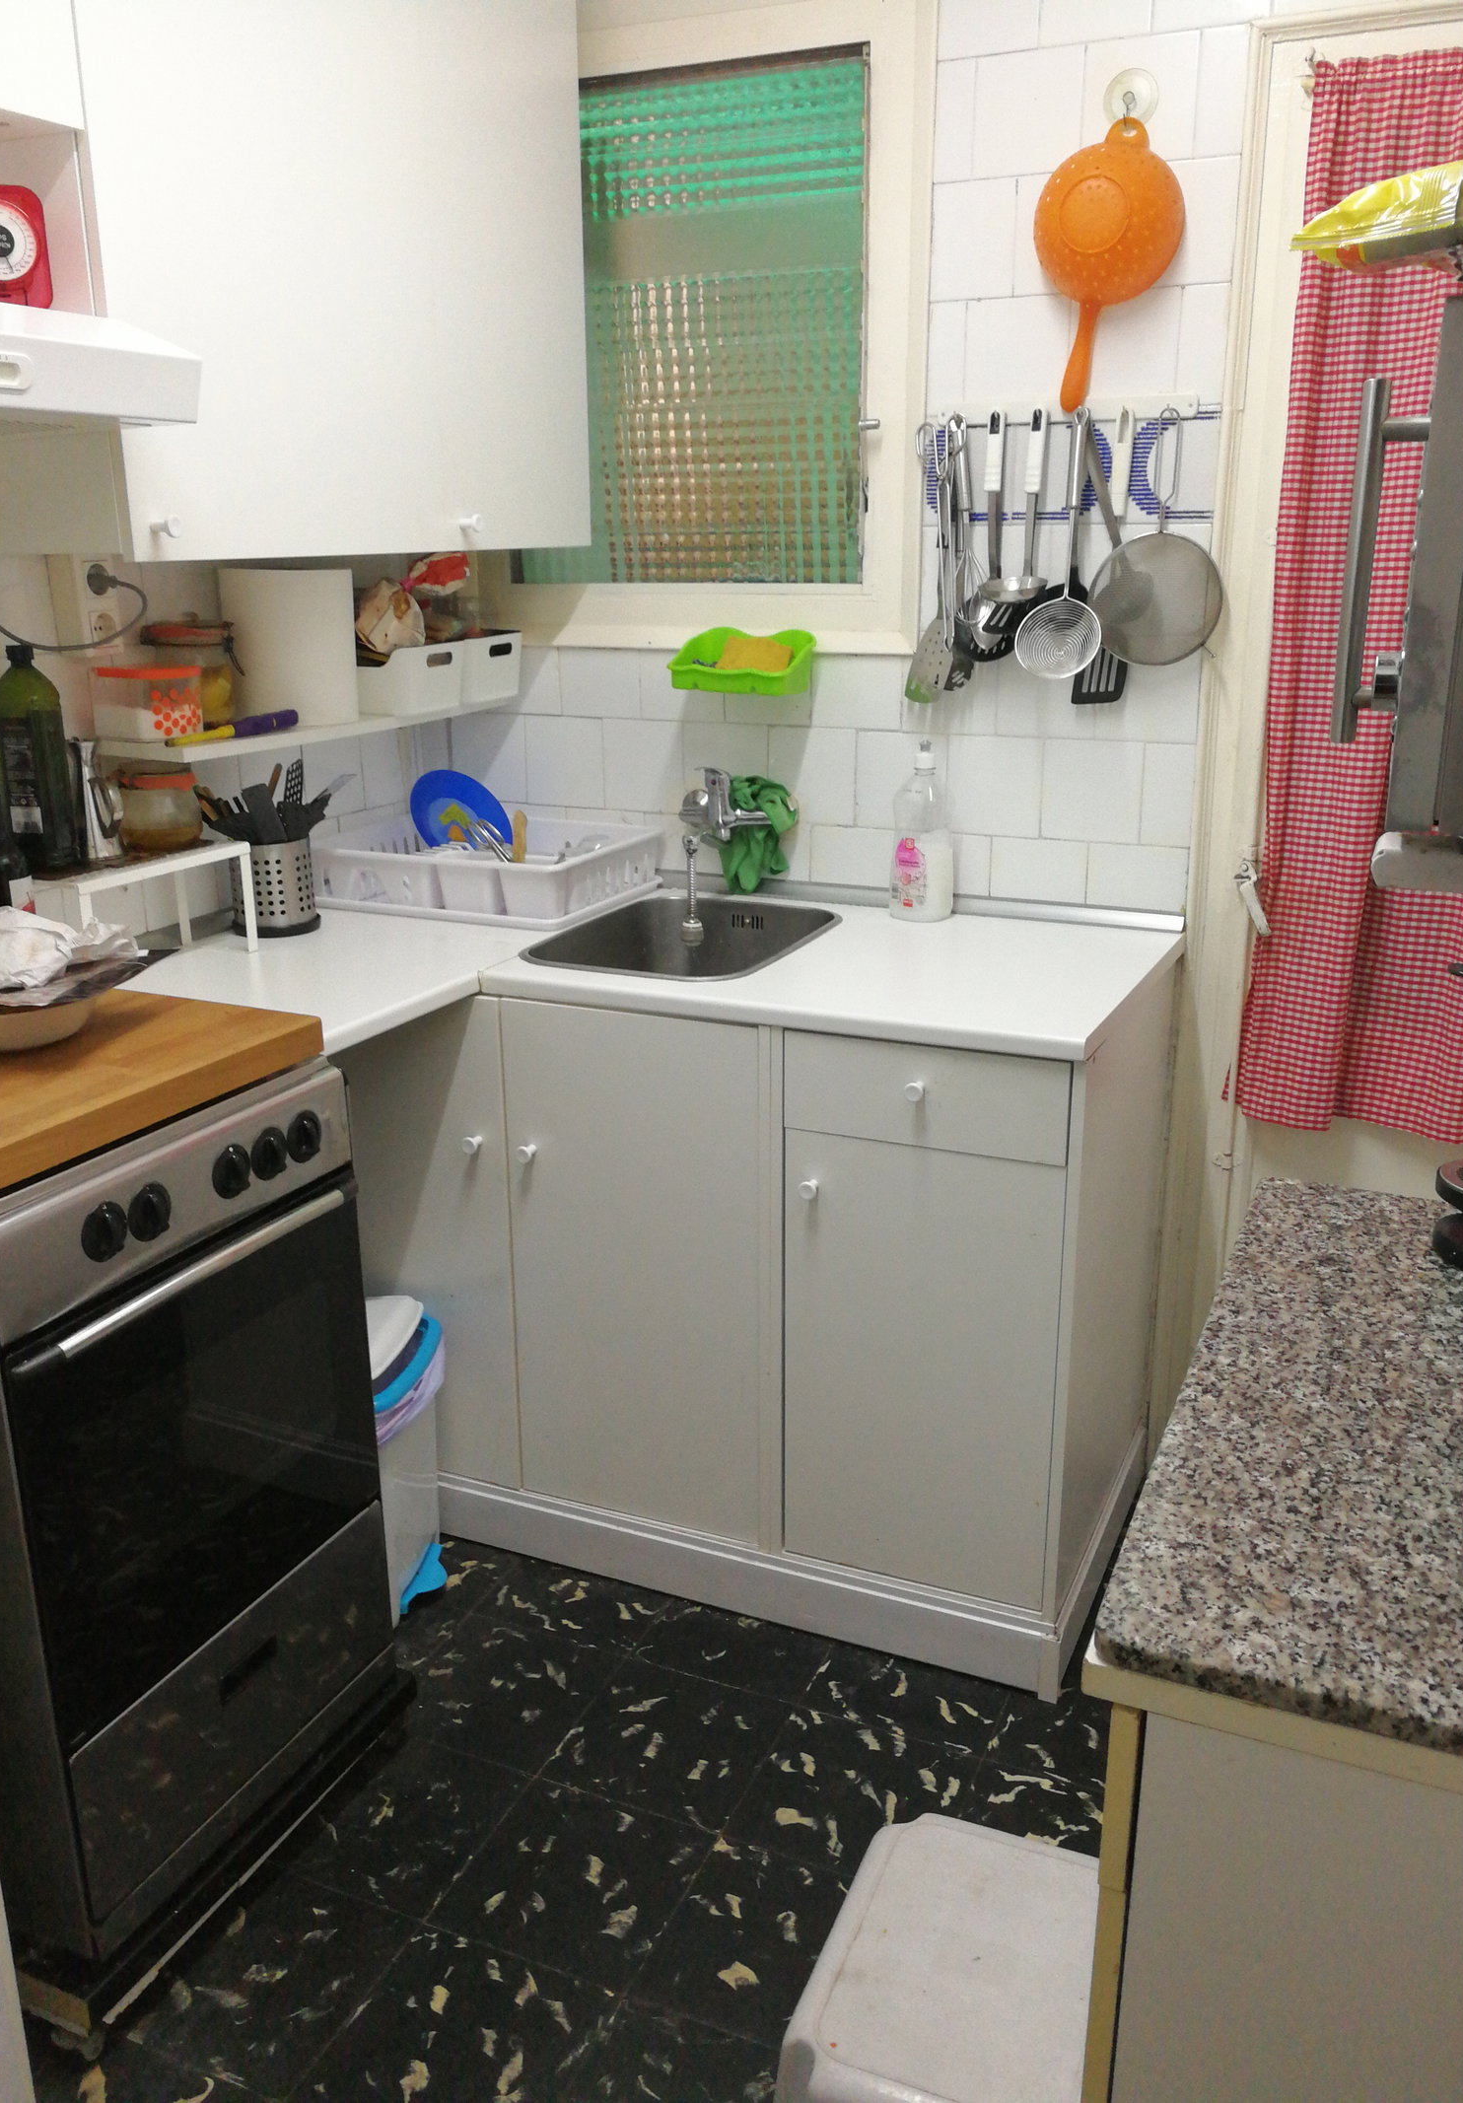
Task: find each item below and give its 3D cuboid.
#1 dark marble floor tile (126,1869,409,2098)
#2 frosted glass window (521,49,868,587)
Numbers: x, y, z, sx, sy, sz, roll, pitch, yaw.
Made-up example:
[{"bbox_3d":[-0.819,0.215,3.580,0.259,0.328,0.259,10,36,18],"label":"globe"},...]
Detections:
[{"bbox_3d":[-0.504,0.988,1.764,0.249,0.008,0.249,8,18,23],"label":"dark marble floor tile"},{"bbox_3d":[-0.079,-1.103,2.540,0.612,0.732,0.030,7,18,23],"label":"frosted glass window"}]

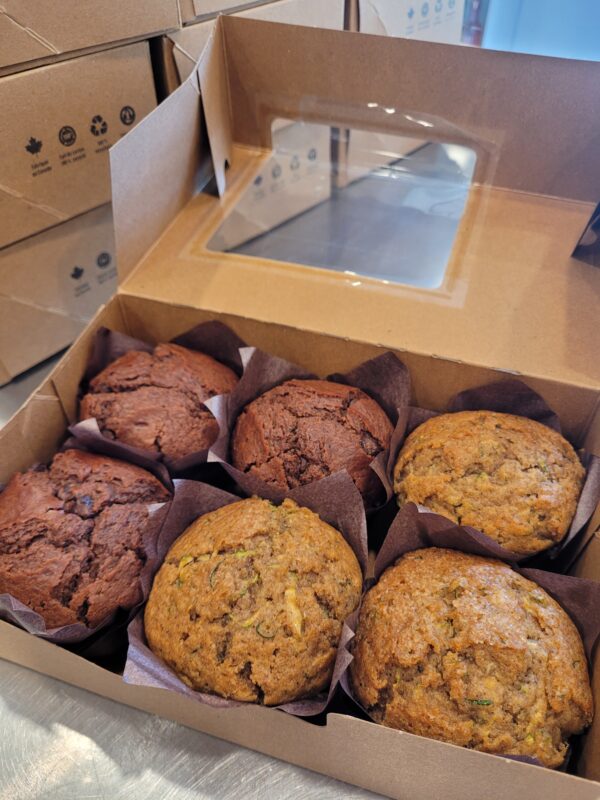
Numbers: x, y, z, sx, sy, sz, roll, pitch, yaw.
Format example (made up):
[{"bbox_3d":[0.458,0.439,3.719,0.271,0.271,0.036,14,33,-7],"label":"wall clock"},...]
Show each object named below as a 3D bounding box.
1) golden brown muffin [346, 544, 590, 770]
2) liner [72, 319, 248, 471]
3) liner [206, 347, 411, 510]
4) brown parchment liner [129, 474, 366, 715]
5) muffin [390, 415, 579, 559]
[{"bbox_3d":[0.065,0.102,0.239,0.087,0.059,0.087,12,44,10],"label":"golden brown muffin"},{"bbox_3d":[-0.079,0.008,0.343,0.095,0.070,0.098,12,44,10],"label":"liner"},{"bbox_3d":[0.006,0.026,0.327,0.097,0.070,0.098,12,44,10],"label":"liner"},{"bbox_3d":[-0.018,0.087,0.261,0.095,0.070,0.104,12,44,10],"label":"brown parchment liner"},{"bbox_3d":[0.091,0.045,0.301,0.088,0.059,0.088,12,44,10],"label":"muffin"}]

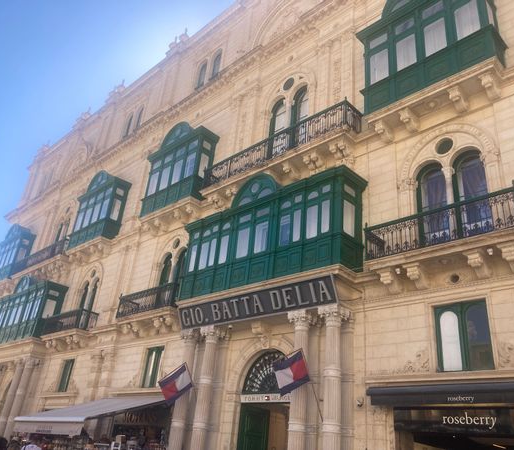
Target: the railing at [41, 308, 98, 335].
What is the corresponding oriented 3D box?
[{"bbox_3d":[-9.762,5.239,25.379,4.060,1.012,0.862,-19,-36,40],"label":"railing"}]

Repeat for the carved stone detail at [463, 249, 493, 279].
[{"bbox_3d":[5.282,0.935,11.584,0.379,0.552,0.690,-19,-36,40],"label":"carved stone detail"}]

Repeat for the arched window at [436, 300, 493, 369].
[{"bbox_3d":[5.002,2.713,11.801,1.334,1.685,0.129,-19,-36,40],"label":"arched window"}]

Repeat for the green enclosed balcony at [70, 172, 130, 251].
[{"bbox_3d":[-9.246,-0.821,28.378,4.428,4.772,1.092,-19,-36,40],"label":"green enclosed balcony"}]

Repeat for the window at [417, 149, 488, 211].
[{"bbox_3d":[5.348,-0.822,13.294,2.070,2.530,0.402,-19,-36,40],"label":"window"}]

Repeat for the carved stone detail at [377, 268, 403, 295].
[{"bbox_3d":[3.571,1.505,13.011,0.391,0.506,0.690,-19,-34,41],"label":"carved stone detail"}]

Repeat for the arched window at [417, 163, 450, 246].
[{"bbox_3d":[5.035,-0.381,13.904,0.784,3.112,0.187,-19,-36,40],"label":"arched window"}]

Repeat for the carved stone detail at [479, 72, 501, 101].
[{"bbox_3d":[6.255,-3.716,13.061,0.356,0.448,0.633,-19,-34,41],"label":"carved stone detail"}]

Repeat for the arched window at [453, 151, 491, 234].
[{"bbox_3d":[5.840,-0.759,13.082,0.866,2.995,0.234,-19,-36,40],"label":"arched window"}]

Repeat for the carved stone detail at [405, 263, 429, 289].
[{"bbox_3d":[4.110,1.327,12.534,0.402,0.506,0.667,-19,-34,41],"label":"carved stone detail"}]

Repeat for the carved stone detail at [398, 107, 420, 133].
[{"bbox_3d":[4.738,-3.233,15.134,0.316,0.456,0.655,-19,-36,40],"label":"carved stone detail"}]

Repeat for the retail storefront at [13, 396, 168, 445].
[{"bbox_3d":[-6.536,8.118,18.136,5.463,3.520,3.220,-19,-36,40],"label":"retail storefront"}]

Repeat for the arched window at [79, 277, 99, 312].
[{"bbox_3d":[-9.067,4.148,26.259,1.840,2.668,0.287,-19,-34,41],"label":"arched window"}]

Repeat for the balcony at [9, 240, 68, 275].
[{"bbox_3d":[-14.123,2.455,32.165,7.371,1.041,0.995,-19,-36,40],"label":"balcony"}]

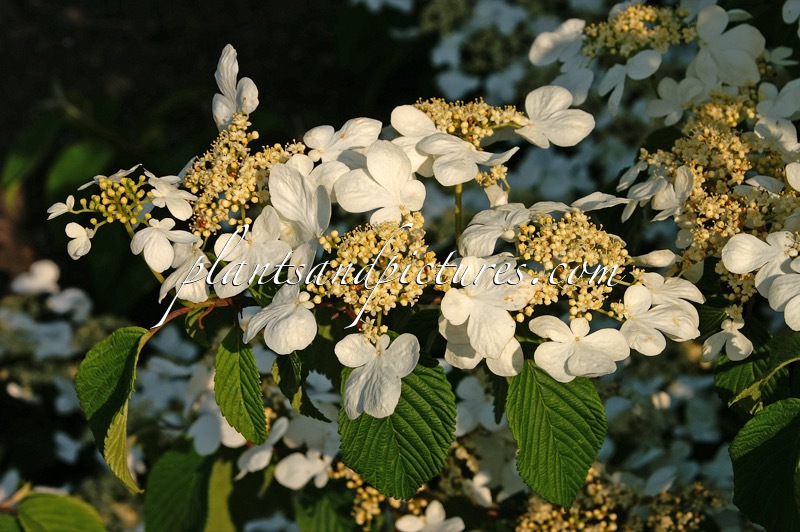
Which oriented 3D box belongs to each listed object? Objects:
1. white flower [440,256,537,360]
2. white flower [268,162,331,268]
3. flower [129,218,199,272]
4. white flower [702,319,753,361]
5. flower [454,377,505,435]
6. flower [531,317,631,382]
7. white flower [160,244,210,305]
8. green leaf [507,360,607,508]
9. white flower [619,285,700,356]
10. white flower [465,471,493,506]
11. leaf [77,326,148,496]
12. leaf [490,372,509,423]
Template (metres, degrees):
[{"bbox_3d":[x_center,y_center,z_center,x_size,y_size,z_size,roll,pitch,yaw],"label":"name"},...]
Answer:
[{"bbox_3d":[0.035,0.017,0.790,0.039,0.043,0.015,5,-16,17],"label":"white flower"},{"bbox_3d":[-0.040,-0.020,0.795,0.025,0.043,0.018,-11,-6,-32],"label":"white flower"},{"bbox_3d":[-0.095,-0.008,0.810,0.028,0.024,0.012,2,-30,8],"label":"flower"},{"bbox_3d":[0.142,0.032,0.870,0.021,0.018,0.011,0,-6,-6],"label":"white flower"},{"bbox_3d":[0.043,0.079,1.120,0.031,0.034,0.012,0,-18,-3],"label":"flower"},{"bbox_3d":[0.075,0.035,0.840,0.042,0.027,0.012,0,-21,3],"label":"flower"},{"bbox_3d":[-0.087,0.003,0.810,0.022,0.027,0.014,-11,-18,-33],"label":"white flower"},{"bbox_3d":[0.066,0.070,0.850,0.041,0.065,0.013,-12,-11,-3],"label":"green leaf"},{"bbox_3d":[0.117,0.025,0.900,0.037,0.033,0.013,0,-24,-6],"label":"white flower"},{"bbox_3d":[0.042,0.118,1.060,0.017,0.020,0.010,0,-18,-12],"label":"white flower"},{"bbox_3d":[-0.130,0.065,0.900,0.030,0.073,0.022,-2,-12,18],"label":"leaf"},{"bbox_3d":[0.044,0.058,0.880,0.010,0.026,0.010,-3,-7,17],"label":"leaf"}]

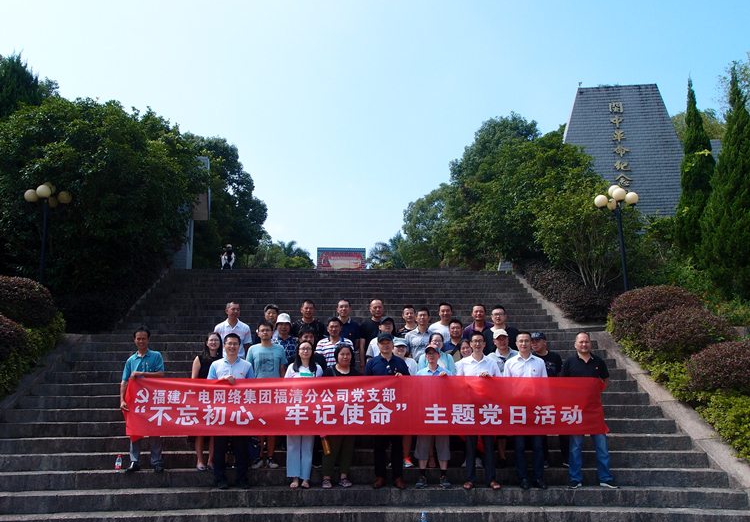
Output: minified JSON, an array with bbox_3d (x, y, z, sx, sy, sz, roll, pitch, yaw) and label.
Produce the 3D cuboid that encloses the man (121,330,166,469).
[{"bbox_3d":[-2.704,1.590,7.556,0.500,1.661,0.360,2,-13,-8],"label":"man"}]

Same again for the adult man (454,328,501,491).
[{"bbox_3d":[1.160,1.665,7.352,0.520,1.709,0.360,-2,-12,4],"label":"adult man"}]

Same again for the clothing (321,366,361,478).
[{"bbox_3d":[-0.384,1.786,7.234,0.470,1.210,0.320,1,-13,-3],"label":"clothing"}]

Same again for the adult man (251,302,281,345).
[{"bbox_3d":[-1.403,1.419,8.641,0.490,1.706,0.300,1,-12,-5],"label":"adult man"}]

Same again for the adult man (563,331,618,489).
[{"bbox_3d":[2.416,1.647,7.286,0.600,1.727,0.340,-1,-13,3],"label":"adult man"}]

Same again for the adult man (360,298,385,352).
[{"bbox_3d":[0.007,1.386,8.647,0.490,1.775,0.300,0,-12,0],"label":"adult man"}]

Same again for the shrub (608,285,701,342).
[{"bbox_3d":[4.762,0.908,11.032,1.550,1.022,1.450,-1,-12,0],"label":"shrub"}]

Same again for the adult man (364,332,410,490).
[{"bbox_3d":[0.148,1.683,7.403,0.530,1.734,0.340,0,-12,0],"label":"adult man"}]

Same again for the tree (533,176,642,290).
[{"bbox_3d":[4.823,-0.452,14.678,2.400,3.084,2.300,1,-13,-3],"label":"tree"}]

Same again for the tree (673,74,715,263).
[{"bbox_3d":[8.209,-2.068,16.749,1.050,5.532,1.050,0,-12,0],"label":"tree"}]

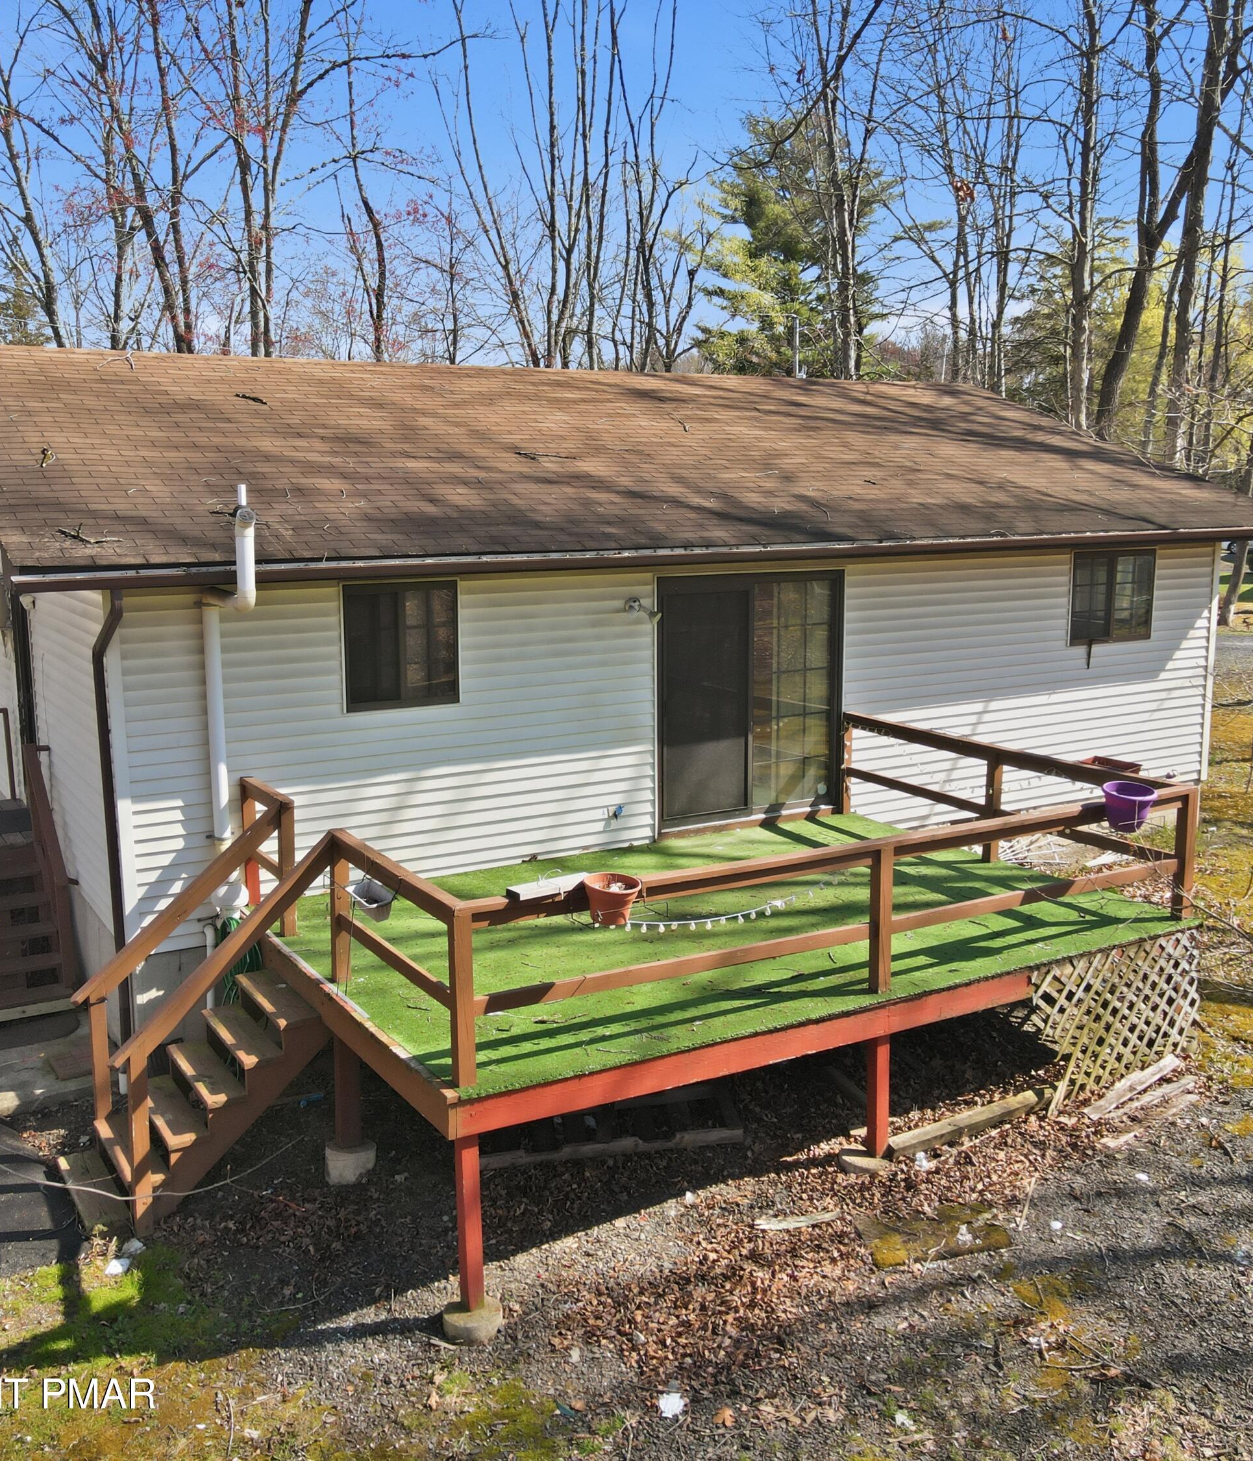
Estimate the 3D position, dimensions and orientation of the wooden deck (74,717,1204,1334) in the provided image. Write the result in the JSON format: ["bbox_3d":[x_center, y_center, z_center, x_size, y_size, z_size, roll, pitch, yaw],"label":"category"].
[{"bbox_3d":[0.052,1.376,8.614,6.400,2.040,3.660,-6,11,-31],"label":"wooden deck"}]

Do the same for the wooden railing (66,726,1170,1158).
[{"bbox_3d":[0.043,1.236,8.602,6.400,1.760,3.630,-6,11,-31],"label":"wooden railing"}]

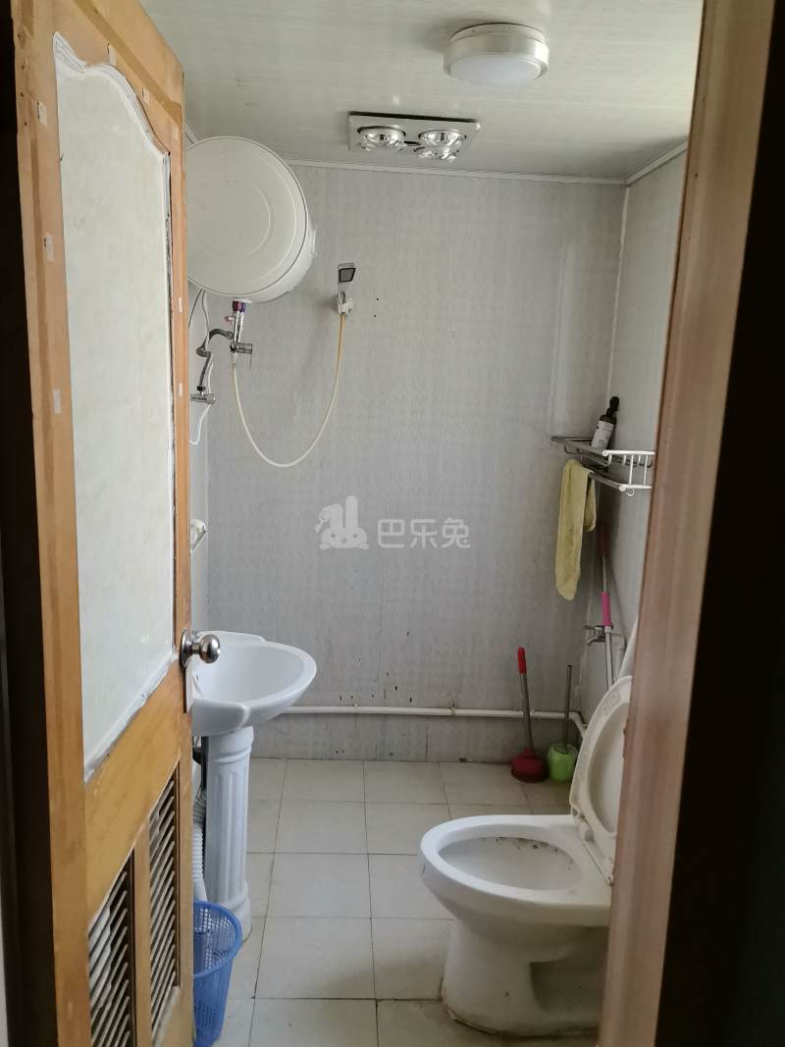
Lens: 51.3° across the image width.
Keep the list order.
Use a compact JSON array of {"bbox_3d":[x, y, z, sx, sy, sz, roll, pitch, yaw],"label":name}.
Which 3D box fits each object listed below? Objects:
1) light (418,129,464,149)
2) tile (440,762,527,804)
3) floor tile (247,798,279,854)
[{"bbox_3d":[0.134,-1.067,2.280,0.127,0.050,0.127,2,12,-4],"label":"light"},{"bbox_3d":[0.347,0.998,3.116,0.302,0.012,0.302,2,12,-4],"label":"tile"},{"bbox_3d":[-0.539,1.032,2.759,0.302,0.012,0.302,2,12,-4],"label":"floor tile"}]

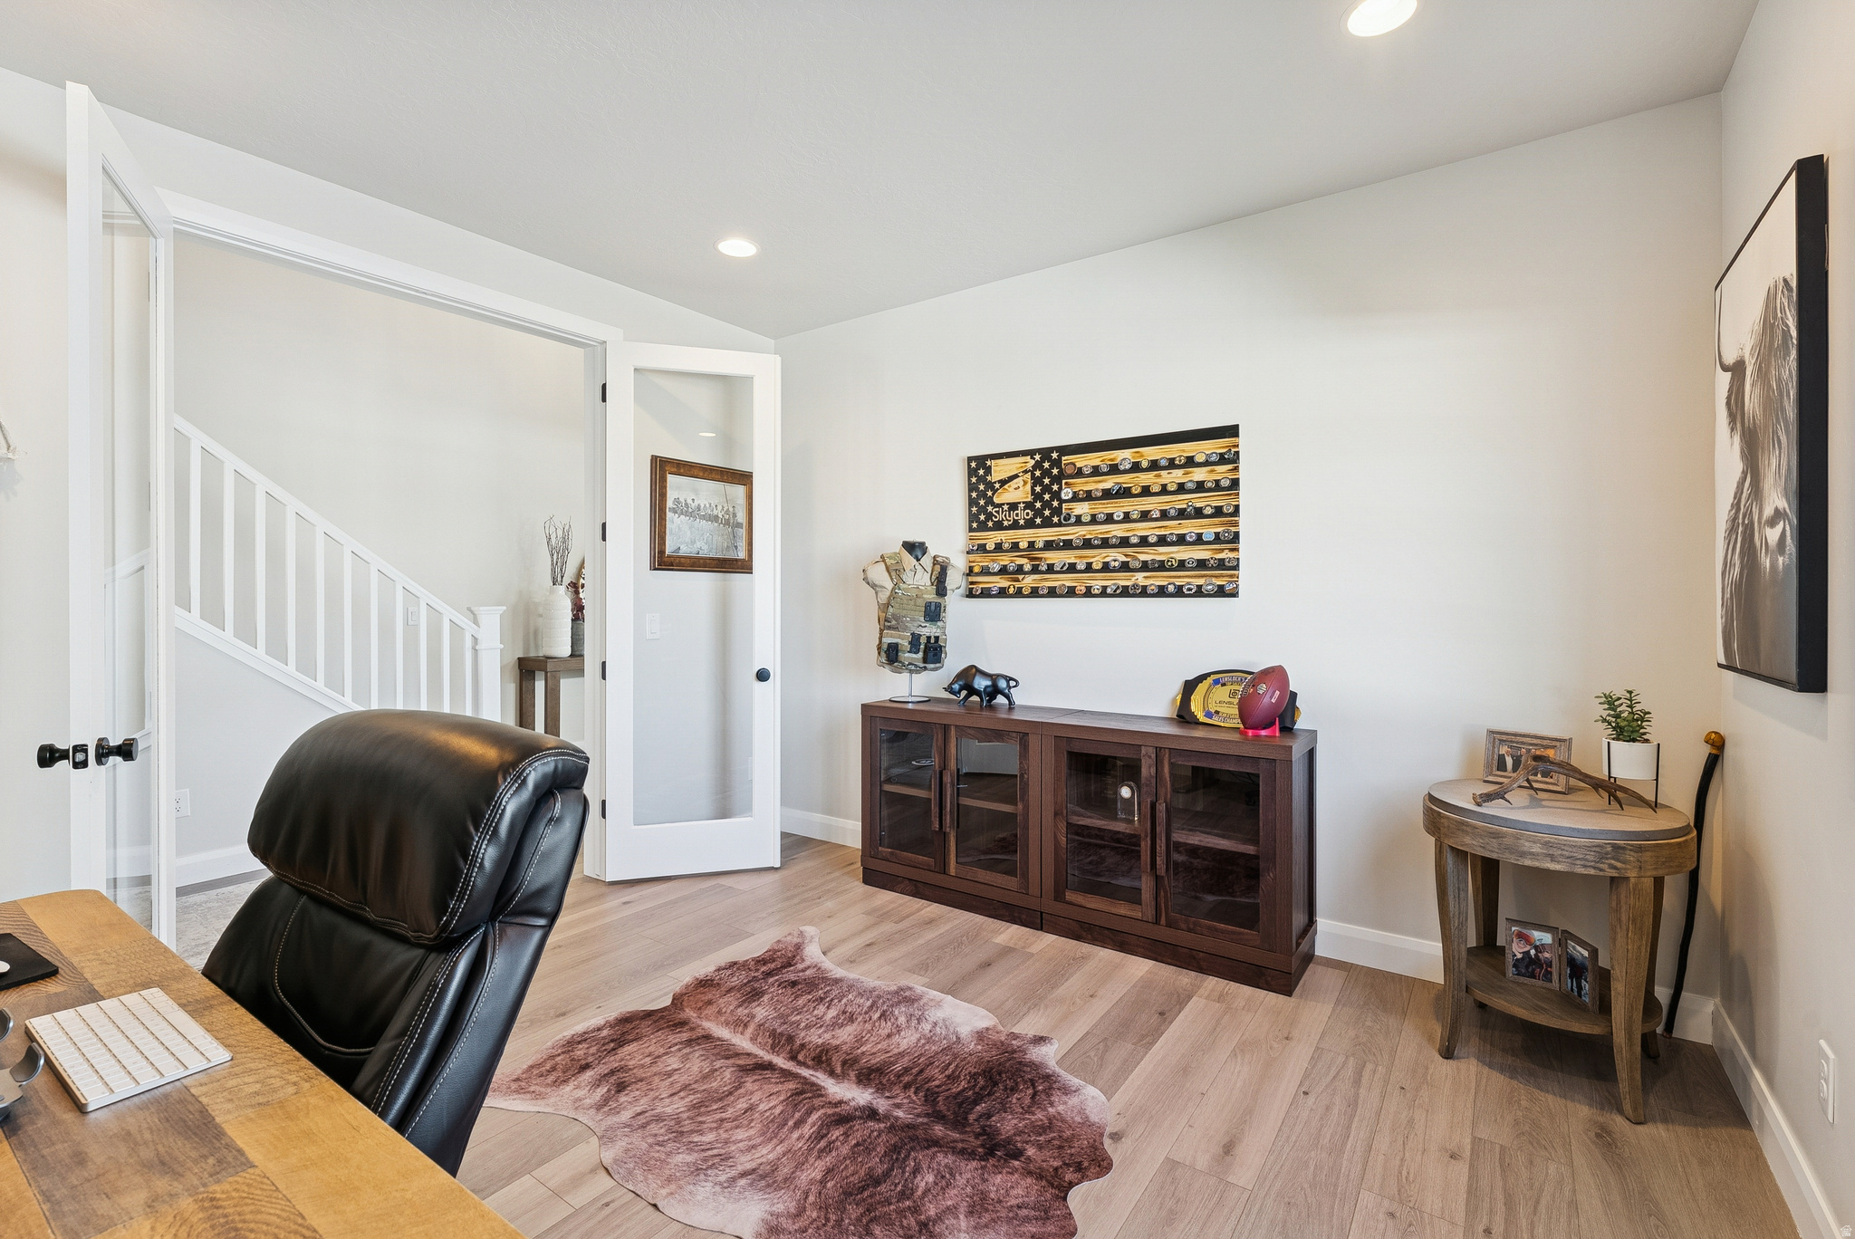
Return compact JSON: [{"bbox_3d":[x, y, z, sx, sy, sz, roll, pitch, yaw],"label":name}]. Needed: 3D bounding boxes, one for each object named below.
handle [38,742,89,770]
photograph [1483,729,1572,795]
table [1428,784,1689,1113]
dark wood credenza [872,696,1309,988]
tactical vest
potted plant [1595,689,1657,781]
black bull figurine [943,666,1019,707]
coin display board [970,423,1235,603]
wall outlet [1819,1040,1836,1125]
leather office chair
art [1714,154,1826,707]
[{"bbox_3d":[-2.021,0.320,1.804,0.076,0.062,0.062,0,1,-33],"label":"handle"},{"bbox_3d":[1.872,0.439,2.415,0.030,0.174,0.212,15,-9,-38],"label":"photograph"},{"bbox_3d":[1.764,0.885,2.187,0.595,0.706,0.595,0,1,35],"label":"table"},{"bbox_3d":[0.552,0.807,3.180,1.810,0.820,0.380,1,1,36],"label":"dark wood credenza"},{"bbox_3d":[-0.067,-0.035,3.669,0.343,0.565,0.272,0,1,-9],"label":"tactical vest"},{"bbox_3d":[2.001,0.330,2.218,0.123,0.257,0.123,0,1,36],"label":"potted plant"},{"bbox_3d":[0.236,0.308,3.447,0.333,0.181,0.111,0,1,28],"label":"black bull figurine"},{"bbox_3d":[0.685,-0.421,3.296,1.245,0.670,0.040,0,1,35],"label":"coin display board"},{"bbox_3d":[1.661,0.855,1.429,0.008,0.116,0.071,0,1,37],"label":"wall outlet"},{"bbox_3d":[-0.837,0.700,0.806,0.665,1.129,0.726,0,1,33],"label":"leather office chair"},{"bbox_3d":[1.865,-0.366,1.729,0.045,0.998,0.751,0,1,37],"label":"art"}]

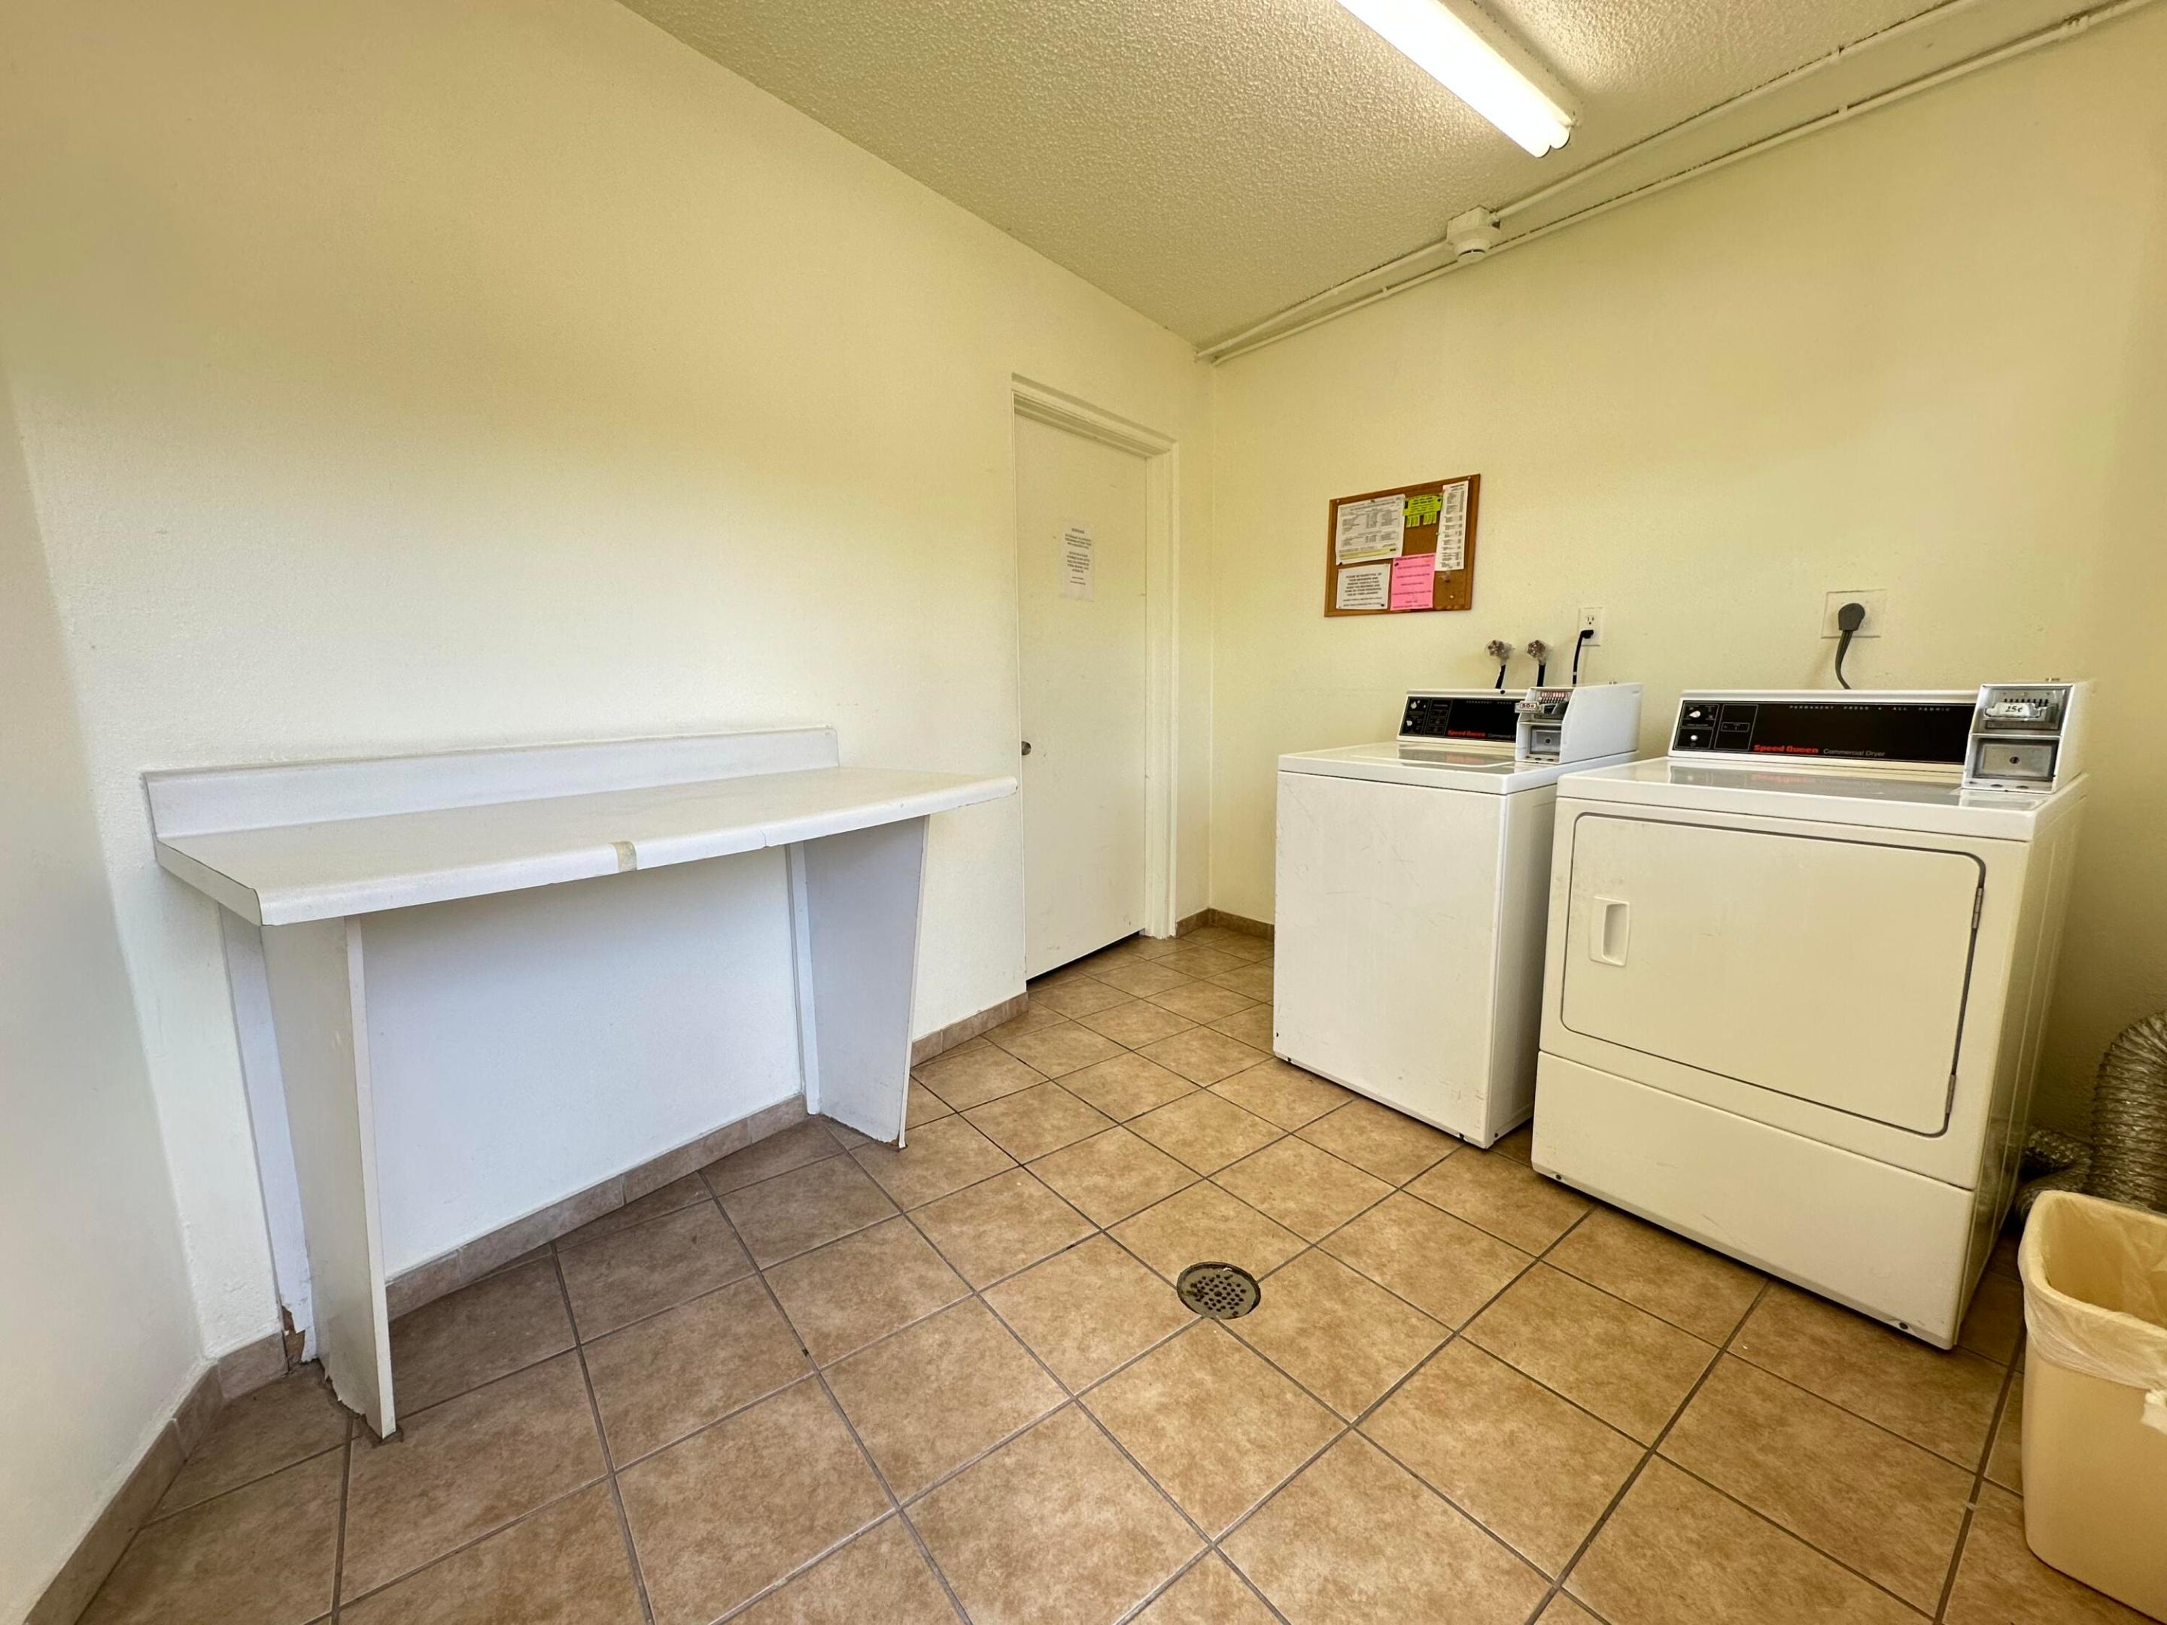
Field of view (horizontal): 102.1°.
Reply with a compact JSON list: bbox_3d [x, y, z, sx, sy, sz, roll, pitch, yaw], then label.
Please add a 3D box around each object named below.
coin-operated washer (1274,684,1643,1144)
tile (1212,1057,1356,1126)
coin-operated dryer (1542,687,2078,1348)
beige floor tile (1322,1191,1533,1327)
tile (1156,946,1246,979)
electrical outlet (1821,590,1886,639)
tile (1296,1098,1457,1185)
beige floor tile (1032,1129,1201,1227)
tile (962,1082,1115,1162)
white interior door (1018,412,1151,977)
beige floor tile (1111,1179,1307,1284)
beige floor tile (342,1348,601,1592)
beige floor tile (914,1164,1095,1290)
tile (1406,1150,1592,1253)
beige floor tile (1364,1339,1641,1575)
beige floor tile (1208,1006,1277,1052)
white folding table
[{"bbox_3d":[1.046,0.199,2.501,0.716,1.103,0.651,-7,11,-37],"label":"coin-operated washer"},{"bbox_3d":[0.547,0.773,2.401,0.298,0.010,0.298,-7,11,-37],"label":"tile"},{"bbox_3d":[1.490,0.289,1.845,0.685,1.090,0.685,-7,11,-37],"label":"coin-operated dryer"},{"bbox_3d":[0.680,0.880,1.743,0.298,0.010,0.298,-7,11,-37],"label":"beige floor tile"},{"bbox_3d":[0.475,0.603,3.526,0.302,0.010,0.302,-8,12,-37],"label":"tile"},{"bbox_3d":[1.933,-0.496,2.200,0.015,0.115,0.115,-8,12,-39],"label":"electrical outlet"},{"bbox_3d":[0.739,0.818,2.176,0.300,0.010,0.300,-7,12,-37],"label":"tile"},{"bbox_3d":[0.069,0.850,2.061,0.302,0.010,0.302,-8,12,-37],"label":"beige floor tile"},{"bbox_3d":[-0.120,0.813,2.301,0.302,0.010,0.302,-8,12,-37],"label":"tile"},{"bbox_3d":[-0.035,-0.410,3.393,0.042,2.010,0.910,6,12,37],"label":"white interior door"},{"bbox_3d":[0.253,0.874,1.796,0.298,0.010,0.298,-7,11,-37],"label":"beige floor tile"},{"bbox_3d":[-0.898,0.963,1.304,0.300,0.010,0.300,-7,12,-37],"label":"beige floor tile"},{"bbox_3d":[-0.174,0.884,1.875,0.302,0.010,0.302,-8,12,-37],"label":"beige floor tile"},{"bbox_3d":[0.933,0.854,1.951,0.302,0.010,0.302,-8,12,-37],"label":"tile"},{"bbox_3d":[0.626,0.949,1.322,0.298,0.010,0.298,-7,11,-37],"label":"beige floor tile"},{"bbox_3d":[0.600,0.703,2.822,0.298,0.010,0.298,-7,11,-37],"label":"beige floor tile"},{"bbox_3d":[-0.753,0.388,1.657,0.622,1.009,1.219,6,11,36],"label":"white folding table"}]

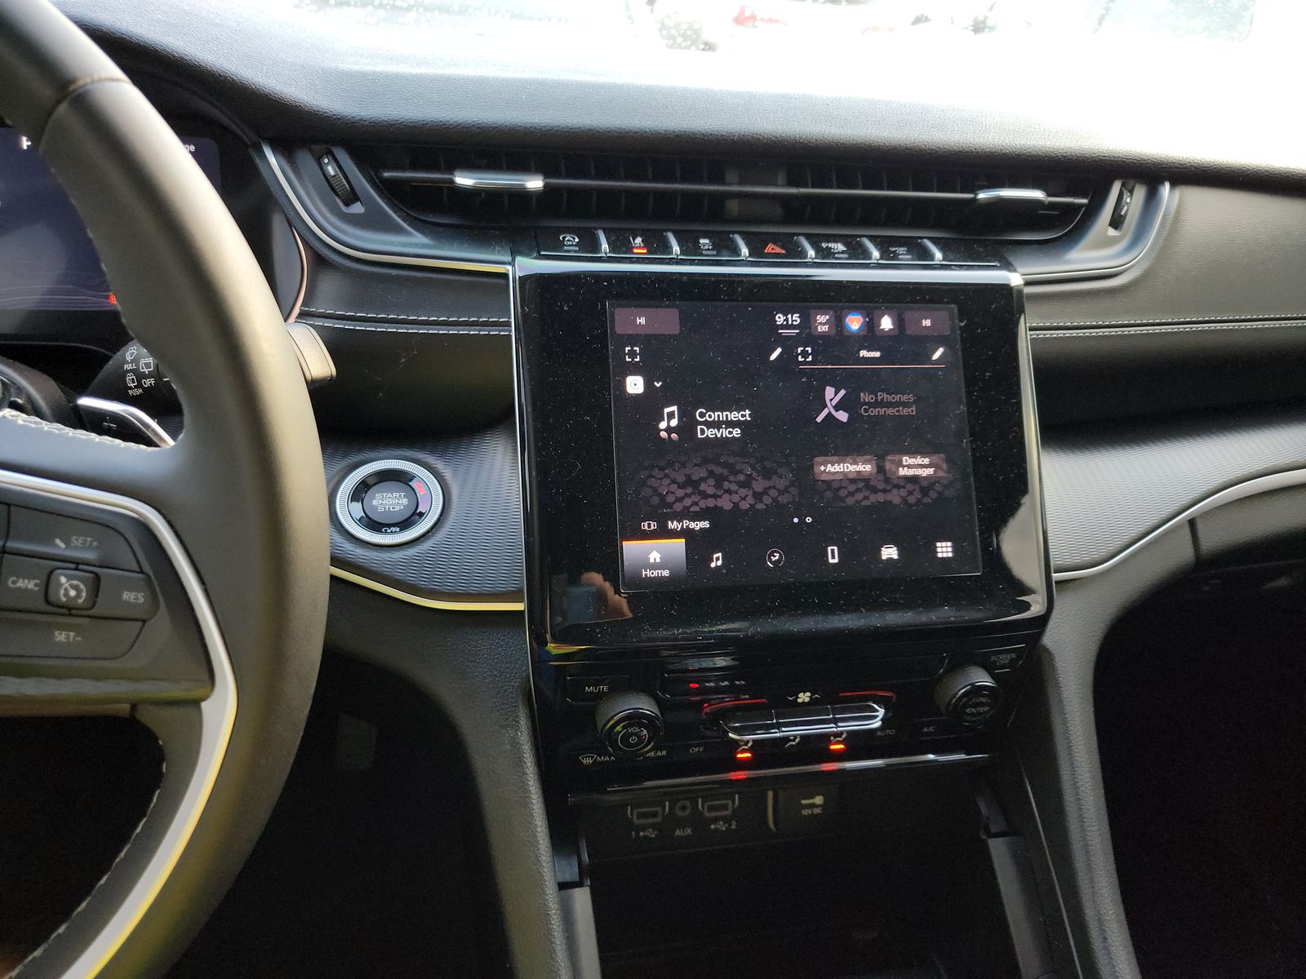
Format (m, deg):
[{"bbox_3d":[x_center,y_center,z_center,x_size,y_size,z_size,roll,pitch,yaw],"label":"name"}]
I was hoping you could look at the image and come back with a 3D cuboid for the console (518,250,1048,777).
[{"bbox_3d":[0.061,0.010,0.433,0.247,0.237,0.075,-2,0,-11],"label":"console"}]

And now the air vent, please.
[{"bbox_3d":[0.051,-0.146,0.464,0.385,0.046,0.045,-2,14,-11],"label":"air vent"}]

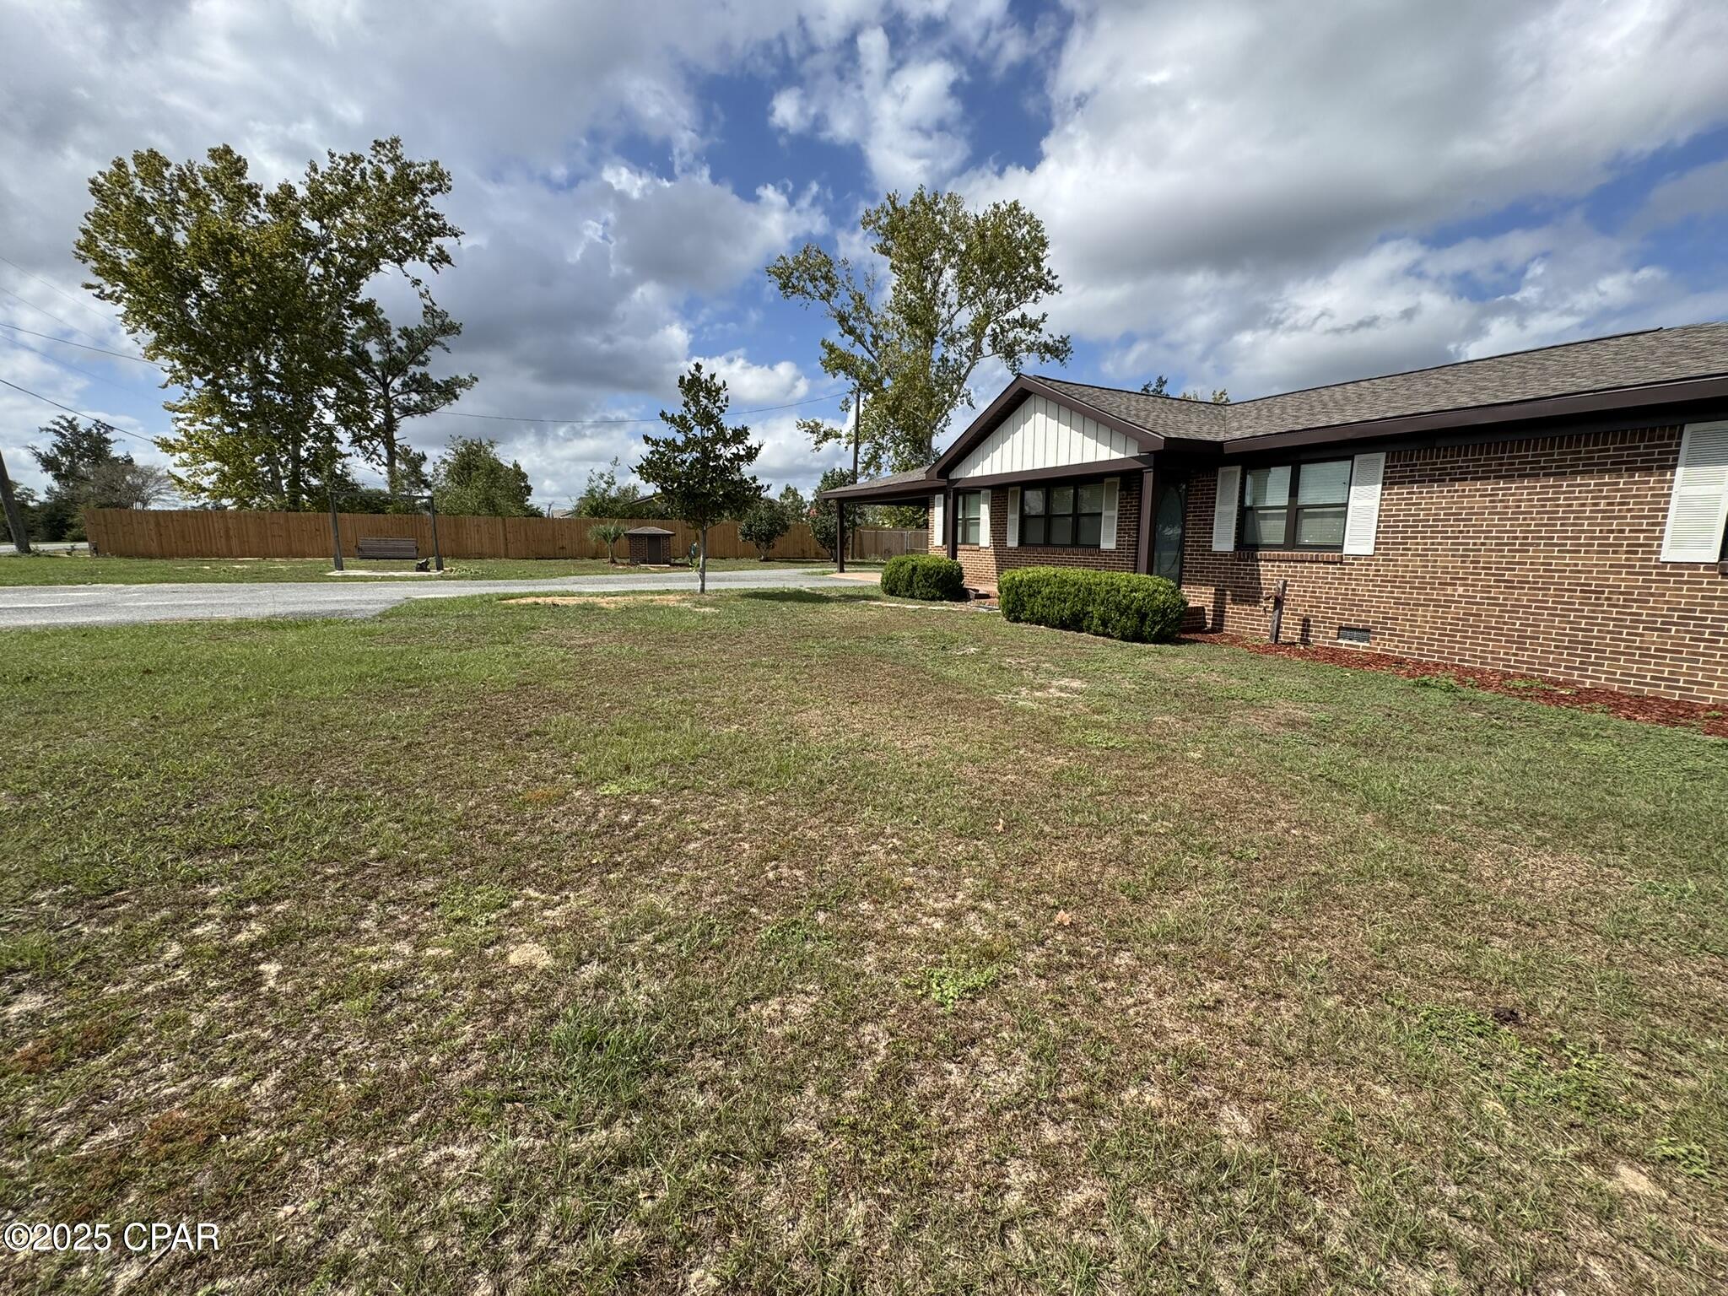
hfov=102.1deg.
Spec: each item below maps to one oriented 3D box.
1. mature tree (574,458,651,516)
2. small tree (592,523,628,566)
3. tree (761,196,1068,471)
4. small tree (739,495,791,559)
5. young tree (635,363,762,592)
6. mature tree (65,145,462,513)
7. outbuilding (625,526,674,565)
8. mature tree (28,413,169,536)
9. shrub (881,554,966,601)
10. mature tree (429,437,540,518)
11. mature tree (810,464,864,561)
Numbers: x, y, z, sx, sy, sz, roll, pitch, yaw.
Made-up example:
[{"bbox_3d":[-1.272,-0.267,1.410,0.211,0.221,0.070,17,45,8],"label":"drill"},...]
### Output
[{"bbox_3d":[-13.972,-7.910,38.844,4.081,5.256,4.081,-3,10,-19],"label":"mature tree"},{"bbox_3d":[-10.115,-4.169,27.721,1.360,1.650,1.360,-3,10,-20],"label":"small tree"},{"bbox_3d":[2.793,-14.307,37.091,15.589,18.597,15.589,1,9,4],"label":"tree"},{"bbox_3d":[-4.233,-5.161,30.070,2.242,2.801,2.242,-1,9,-8],"label":"small tree"},{"bbox_3d":[-3.748,-3.823,15.971,2.814,5.141,2.814,-2,9,-13],"label":"young tree"},{"bbox_3d":[-26.286,-13.547,32.291,13.589,18.215,13.589,-7,12,-37],"label":"mature tree"},{"bbox_3d":[-8.670,-4.162,28.262,1.920,1.480,1.480,-3,10,-20],"label":"outbuilding"},{"bbox_3d":[-46.617,-10.348,42.752,5.860,7.718,5.860,8,13,43],"label":"mature tree"},{"bbox_3d":[1.349,-1.584,15.265,0.900,0.930,2.100,-5,10,-27],"label":"shrub"},{"bbox_3d":[-18.614,-7.539,34.647,4.590,5.678,4.590,-5,10,-27],"label":"mature tree"},{"bbox_3d":[-1.203,-5.834,30.436,2.464,4.144,2.464,0,9,-2],"label":"mature tree"}]

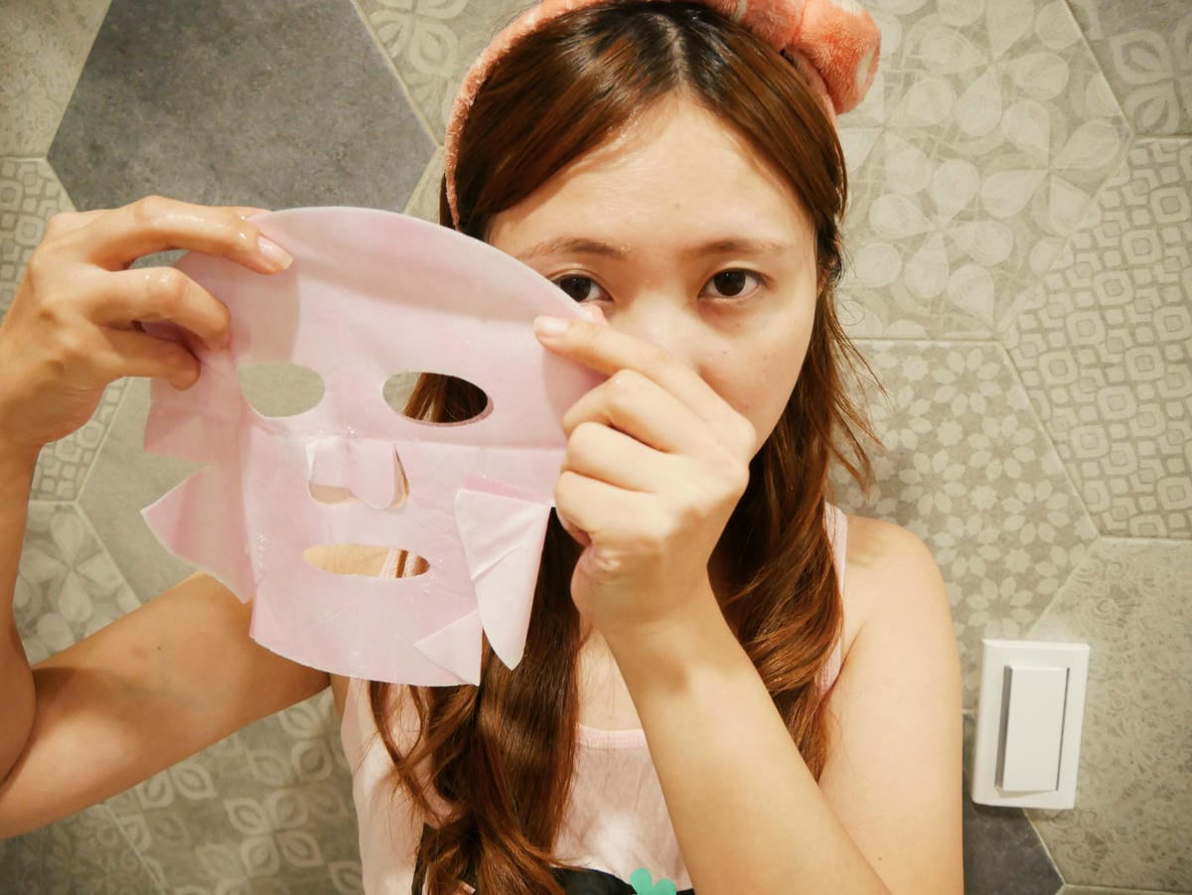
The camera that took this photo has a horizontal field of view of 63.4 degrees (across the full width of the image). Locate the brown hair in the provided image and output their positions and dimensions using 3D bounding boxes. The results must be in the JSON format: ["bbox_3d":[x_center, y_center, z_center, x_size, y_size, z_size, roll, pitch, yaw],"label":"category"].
[{"bbox_3d":[0.017,0.010,0.479,0.240,0.430,0.200,1,10,4],"label":"brown hair"}]

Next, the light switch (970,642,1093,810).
[{"bbox_3d":[0.303,0.196,0.671,0.071,0.120,0.016,1,10,8],"label":"light switch"}]

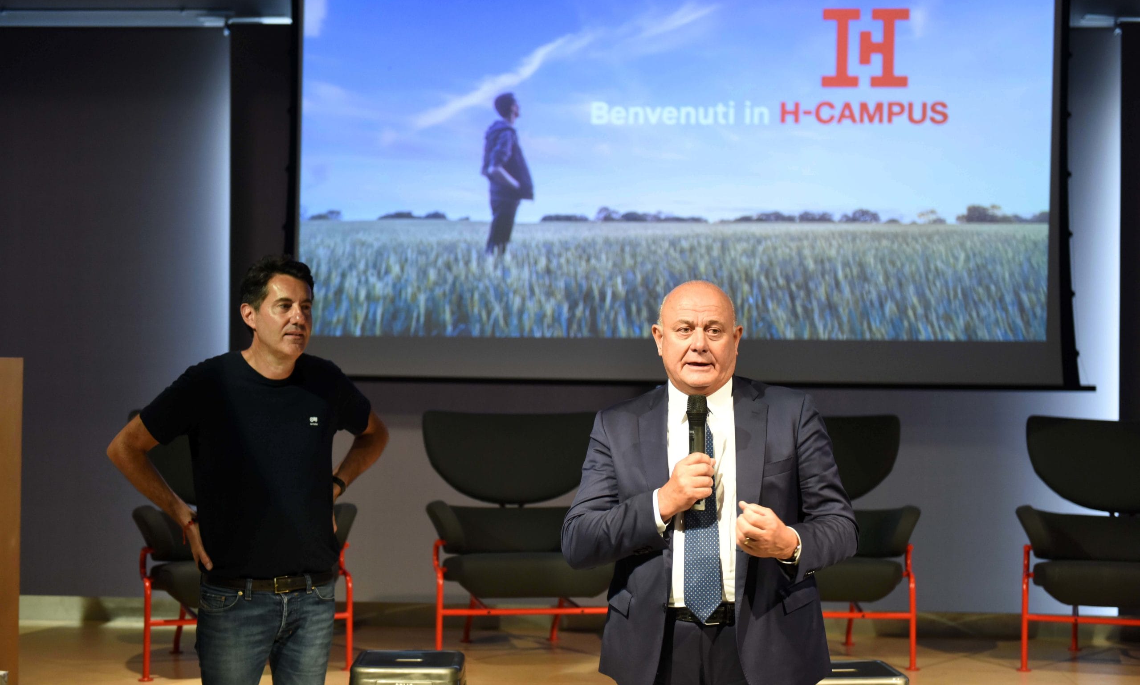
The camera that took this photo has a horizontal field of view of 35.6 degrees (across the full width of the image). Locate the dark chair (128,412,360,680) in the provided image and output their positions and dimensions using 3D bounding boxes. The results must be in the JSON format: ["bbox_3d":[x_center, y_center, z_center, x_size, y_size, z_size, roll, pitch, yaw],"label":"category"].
[{"bbox_3d":[-1.227,0.710,6.481,0.785,0.895,0.730,0,0,-21],"label":"dark chair"}]

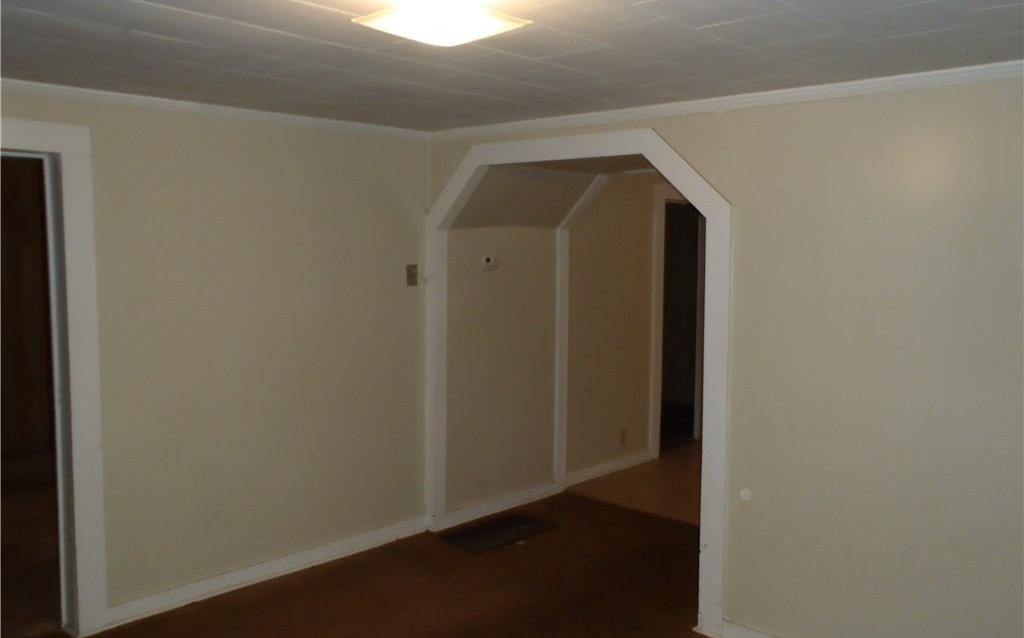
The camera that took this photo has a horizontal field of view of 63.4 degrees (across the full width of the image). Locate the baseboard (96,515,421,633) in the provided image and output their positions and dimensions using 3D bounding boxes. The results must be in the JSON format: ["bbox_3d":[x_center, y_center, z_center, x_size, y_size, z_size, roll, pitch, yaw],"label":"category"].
[{"bbox_3d":[-1.153,1.245,4.212,0.030,0.097,1.844,5,7,43],"label":"baseboard"}]

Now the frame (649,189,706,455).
[{"bbox_3d":[1.412,0.012,6.851,0.150,2.145,1.009,5,7,43],"label":"frame"}]

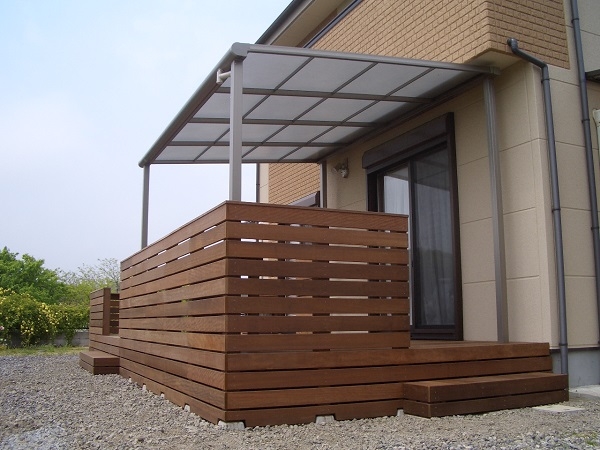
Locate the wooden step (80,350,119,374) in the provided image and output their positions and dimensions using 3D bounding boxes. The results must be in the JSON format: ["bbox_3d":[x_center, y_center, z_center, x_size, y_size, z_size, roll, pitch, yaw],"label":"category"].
[{"bbox_3d":[-2.750,1.885,8.280,0.304,0.217,1.639,4,-10,-25],"label":"wooden step"}]

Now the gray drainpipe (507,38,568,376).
[{"bbox_3d":[2.000,-0.110,5.100,0.458,2.988,0.090,4,-10,-25],"label":"gray drainpipe"}]

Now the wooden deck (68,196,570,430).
[{"bbox_3d":[-0.868,1.167,7.700,3.145,1.458,7.857,4,-10,-25],"label":"wooden deck"}]

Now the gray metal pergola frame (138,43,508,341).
[{"bbox_3d":[-0.080,-0.048,6.654,2.693,2.543,3.760,4,-10,-25],"label":"gray metal pergola frame"}]

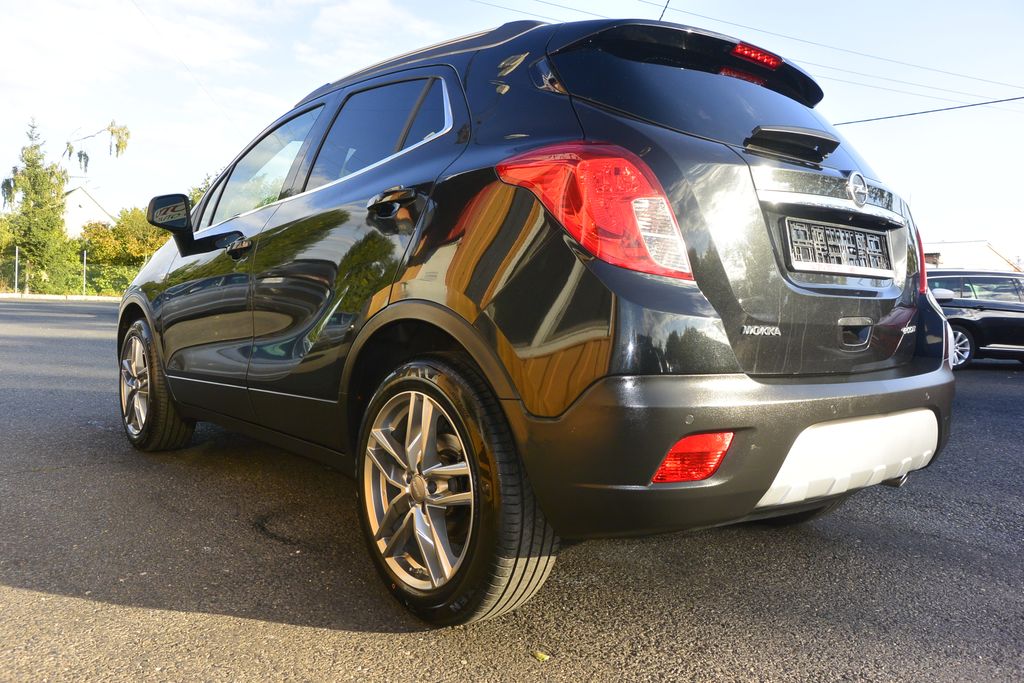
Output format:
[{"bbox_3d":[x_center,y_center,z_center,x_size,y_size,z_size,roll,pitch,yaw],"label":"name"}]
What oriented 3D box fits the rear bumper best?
[{"bbox_3d":[0.785,0.216,2.068,1.760,0.380,0.470,-1,4,-40],"label":"rear bumper"}]

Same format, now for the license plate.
[{"bbox_3d":[0.857,-0.233,1.971,0.530,0.130,0.030,-1,-6,-40],"label":"license plate"}]

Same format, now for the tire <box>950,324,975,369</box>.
[{"bbox_3d":[6.112,0.090,10.697,0.660,0.660,0.220,1,3,-13],"label":"tire"}]

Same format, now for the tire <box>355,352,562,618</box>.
[{"bbox_3d":[-0.168,0.366,2.025,0.222,0.685,0.685,-1,4,-40],"label":"tire"}]

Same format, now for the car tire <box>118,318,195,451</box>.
[{"bbox_3d":[-1.830,0.214,3.960,0.222,0.685,0.685,-1,4,-40],"label":"car tire"}]

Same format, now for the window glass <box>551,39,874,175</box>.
[{"bbox_3d":[0.696,-0.602,2.151,1.200,0.440,0.140,-1,-36,-40],"label":"window glass"}]

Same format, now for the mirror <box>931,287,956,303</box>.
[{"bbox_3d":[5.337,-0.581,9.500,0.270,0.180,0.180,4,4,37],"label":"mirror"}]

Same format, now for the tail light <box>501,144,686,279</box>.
[{"bbox_3d":[0.170,-0.284,1.697,0.280,0.310,0.450,-1,4,-40],"label":"tail light"}]

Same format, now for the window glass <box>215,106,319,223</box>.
[{"bbox_3d":[-0.965,-0.660,2.964,0.040,0.400,0.820,20,-9,-40],"label":"window glass"}]

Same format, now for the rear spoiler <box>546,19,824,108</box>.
[{"bbox_3d":[0.606,-0.796,2.251,1.160,0.150,0.320,-1,4,-40],"label":"rear spoiler"}]

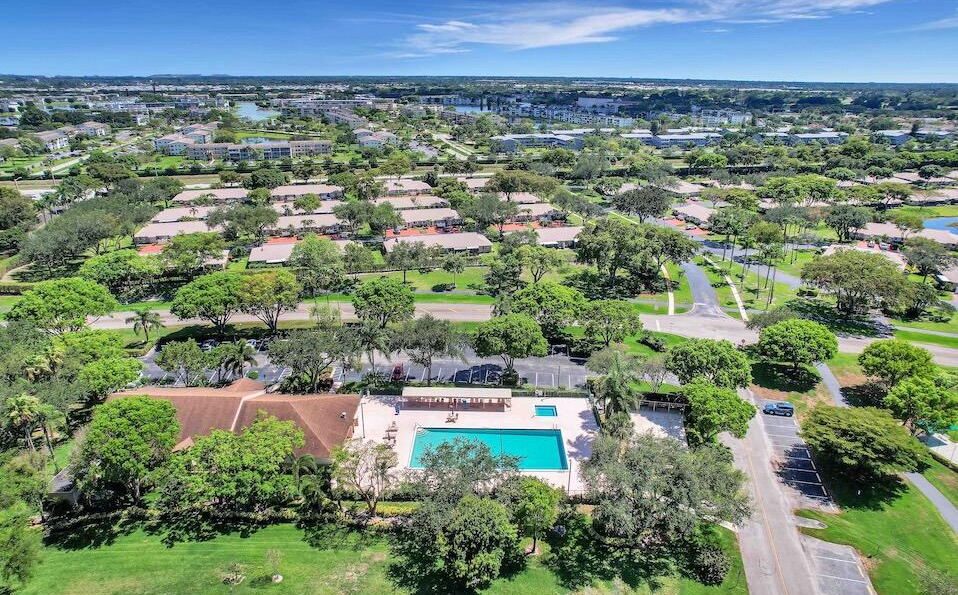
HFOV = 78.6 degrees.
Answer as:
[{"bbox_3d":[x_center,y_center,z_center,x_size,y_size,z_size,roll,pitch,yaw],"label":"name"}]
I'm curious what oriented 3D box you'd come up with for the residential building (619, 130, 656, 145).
[{"bbox_3d":[129.582,-129.033,479.901,28.000,8.000,15.000,-1,21,-4],"label":"residential building"}]

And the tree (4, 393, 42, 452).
[{"bbox_3d":[-68.960,19.810,89.320,5.300,10.600,5.300,0,21,0],"label":"tree"}]

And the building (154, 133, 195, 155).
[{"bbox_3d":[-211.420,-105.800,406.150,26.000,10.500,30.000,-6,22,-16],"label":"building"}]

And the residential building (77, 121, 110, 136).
[{"bbox_3d":[-347.650,-152.890,528.820,26.000,10.500,22.000,-6,22,-16],"label":"residential building"}]

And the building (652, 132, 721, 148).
[{"bbox_3d":[162.380,-123.590,461.590,53.000,10.000,21.000,-4,21,-12],"label":"building"}]

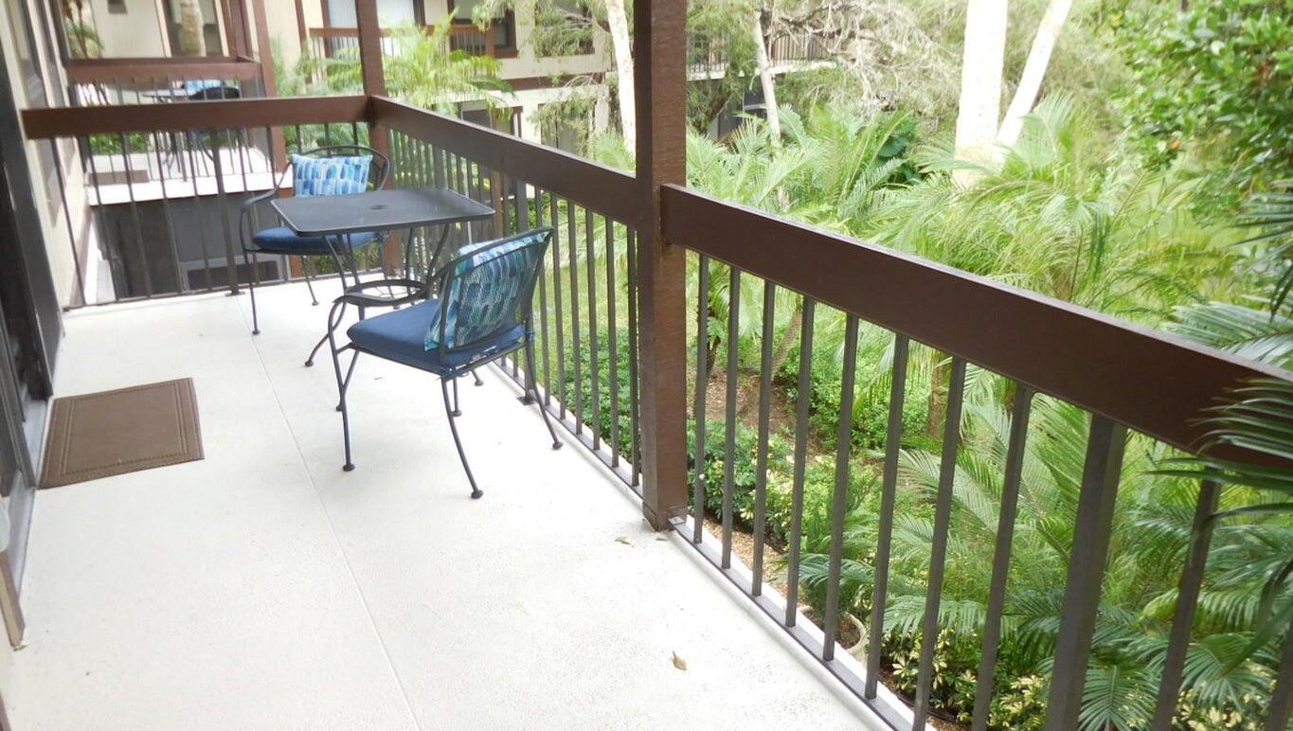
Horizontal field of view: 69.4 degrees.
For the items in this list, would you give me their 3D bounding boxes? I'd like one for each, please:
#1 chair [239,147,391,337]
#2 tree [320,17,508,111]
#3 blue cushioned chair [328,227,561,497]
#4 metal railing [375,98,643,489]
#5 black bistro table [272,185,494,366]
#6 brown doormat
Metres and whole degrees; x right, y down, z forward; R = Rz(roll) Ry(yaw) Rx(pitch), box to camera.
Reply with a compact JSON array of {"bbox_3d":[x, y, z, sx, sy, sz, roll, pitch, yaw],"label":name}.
[{"bbox_3d":[-1.576,-0.607,4.549,0.590,0.808,0.585,2,20,9],"label":"chair"},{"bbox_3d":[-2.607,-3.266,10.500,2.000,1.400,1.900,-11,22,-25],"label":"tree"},{"bbox_3d":[-0.669,-0.073,3.175,0.582,0.819,0.589,11,23,29],"label":"blue cushioned chair"},{"bbox_3d":[-0.773,-0.558,4.144,0.075,1.023,3.228,-11,22,-25],"label":"metal railing"},{"bbox_3d":[-1.069,-0.301,3.908,0.741,0.716,0.748,-11,22,-25],"label":"black bistro table"},{"bbox_3d":[-1.964,0.224,3.508,0.504,0.012,0.884,-11,22,-25],"label":"brown doormat"}]

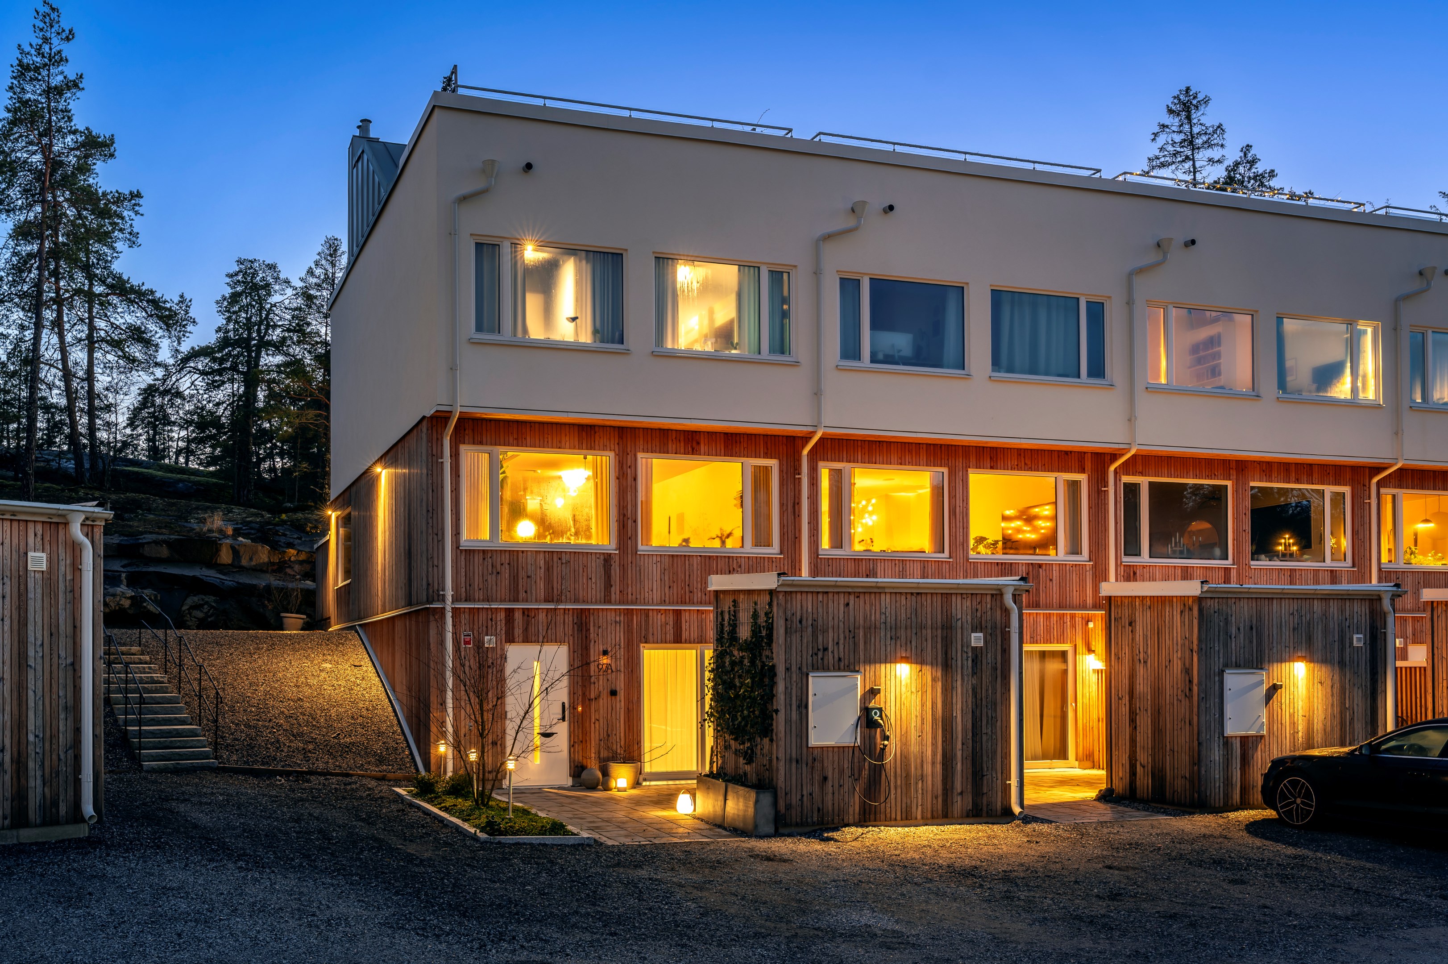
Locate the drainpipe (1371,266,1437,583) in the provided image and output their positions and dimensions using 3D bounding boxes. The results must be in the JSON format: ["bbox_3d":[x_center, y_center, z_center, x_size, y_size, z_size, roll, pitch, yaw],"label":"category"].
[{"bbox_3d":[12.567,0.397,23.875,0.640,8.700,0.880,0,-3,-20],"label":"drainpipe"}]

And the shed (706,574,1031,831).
[{"bbox_3d":[1.773,2.548,16.117,3.300,2.800,2.100,0,-3,-20],"label":"shed"}]

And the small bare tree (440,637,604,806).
[{"bbox_3d":[-2.573,3.031,16.300,2.000,2.100,1.800,0,-3,-20],"label":"small bare tree"}]

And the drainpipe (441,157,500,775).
[{"bbox_3d":[-3.635,-0.210,18.505,0.640,8.700,0.880,0,-3,-20],"label":"drainpipe"}]

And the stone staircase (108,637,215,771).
[{"bbox_3d":[-9.820,3.700,22.100,1.250,2.050,3.900,1,-3,-33],"label":"stone staircase"}]

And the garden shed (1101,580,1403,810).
[{"bbox_3d":[7.227,2.783,17.916,3.300,2.800,2.100,0,-3,-20],"label":"garden shed"}]

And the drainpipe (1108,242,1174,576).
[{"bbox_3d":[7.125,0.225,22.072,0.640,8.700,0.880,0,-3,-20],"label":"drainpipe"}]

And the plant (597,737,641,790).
[{"bbox_3d":[-1.529,4.167,19.000,0.620,0.780,0.580,-1,-3,0],"label":"plant"}]

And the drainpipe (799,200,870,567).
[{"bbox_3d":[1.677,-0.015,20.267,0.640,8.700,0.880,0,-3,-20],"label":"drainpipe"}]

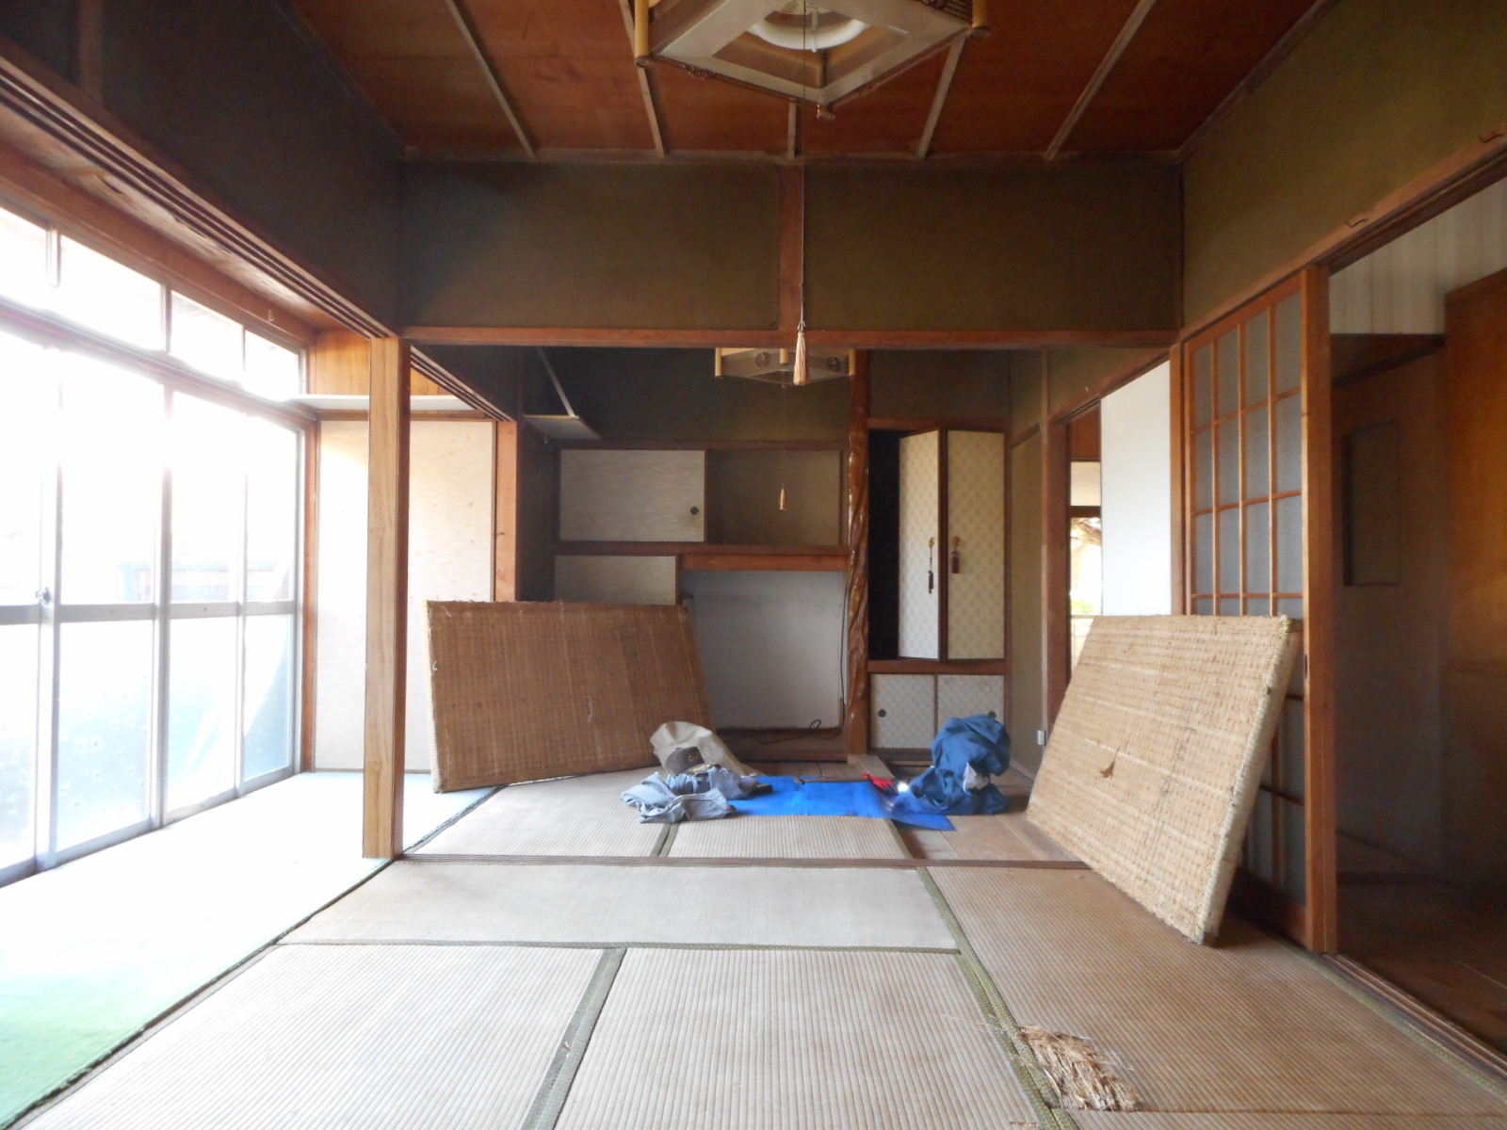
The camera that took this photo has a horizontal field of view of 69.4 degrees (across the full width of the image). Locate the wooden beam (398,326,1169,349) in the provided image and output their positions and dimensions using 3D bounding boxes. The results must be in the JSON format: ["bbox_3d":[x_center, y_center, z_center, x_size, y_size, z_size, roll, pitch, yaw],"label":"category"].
[{"bbox_3d":[0.124,-0.783,3.784,2.661,0.051,0.100,0,-2,1],"label":"wooden beam"}]

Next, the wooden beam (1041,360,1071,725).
[{"bbox_3d":[1.526,0.027,5.492,0.108,2.128,0.108,0,-2,1],"label":"wooden beam"}]

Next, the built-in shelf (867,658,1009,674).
[{"bbox_3d":[1.082,0.600,6.431,0.819,0.073,0.120,0,-2,1],"label":"built-in shelf"}]

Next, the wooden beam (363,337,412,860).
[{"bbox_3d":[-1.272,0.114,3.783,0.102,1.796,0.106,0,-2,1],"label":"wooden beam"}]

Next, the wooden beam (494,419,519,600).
[{"bbox_3d":[-1.241,0.166,5.511,0.102,1.795,0.105,0,-2,1],"label":"wooden beam"}]

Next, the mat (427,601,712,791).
[{"bbox_3d":[-0.889,0.644,5.651,0.056,0.880,1.760,-21,-17,39],"label":"mat"}]

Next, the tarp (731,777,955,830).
[{"bbox_3d":[0.346,1.083,4.963,1.080,0.060,1.020,0,-2,1],"label":"tarp"}]

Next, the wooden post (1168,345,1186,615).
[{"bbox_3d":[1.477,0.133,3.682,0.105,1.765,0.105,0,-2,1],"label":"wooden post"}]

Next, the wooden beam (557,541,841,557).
[{"bbox_3d":[-0.310,-0.091,6.408,1.700,0.083,0.100,0,-2,1],"label":"wooden beam"}]

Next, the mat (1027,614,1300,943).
[{"bbox_3d":[1.315,0.605,3.731,0.052,0.885,1.720,17,-2,1],"label":"mat"}]

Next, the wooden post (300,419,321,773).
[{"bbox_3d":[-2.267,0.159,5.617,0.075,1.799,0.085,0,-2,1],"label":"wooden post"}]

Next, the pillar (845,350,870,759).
[{"bbox_3d":[0.619,-0.122,6.470,0.142,2.493,0.142,0,-2,1],"label":"pillar"}]

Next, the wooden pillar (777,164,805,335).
[{"bbox_3d":[0.133,-1.080,3.768,0.089,0.585,0.095,0,-2,1],"label":"wooden pillar"}]

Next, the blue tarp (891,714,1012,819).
[{"bbox_3d":[0.906,0.896,4.999,0.547,0.408,0.420,0,-2,1],"label":"blue tarp"}]

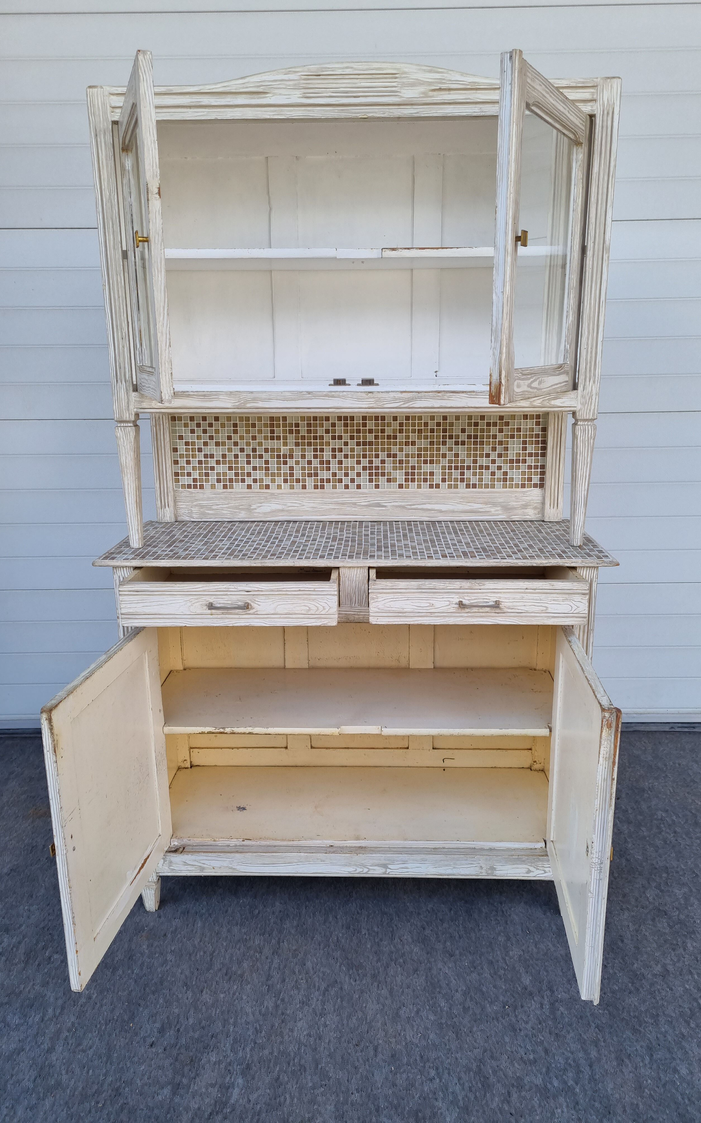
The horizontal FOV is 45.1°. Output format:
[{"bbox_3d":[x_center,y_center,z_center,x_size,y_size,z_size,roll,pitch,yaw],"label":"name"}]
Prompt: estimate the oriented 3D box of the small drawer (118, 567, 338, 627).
[{"bbox_3d":[-0.267,0.049,2.072,0.487,0.103,0.395,0,15,2],"label":"small drawer"}]

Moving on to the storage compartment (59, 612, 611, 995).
[{"bbox_3d":[0.010,0.518,2.073,1.165,0.770,0.905,0,15,2],"label":"storage compartment"}]

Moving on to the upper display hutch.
[{"bbox_3d":[0.005,-0.524,1.850,1.140,1.060,0.800,0,15,2],"label":"upper display hutch"}]

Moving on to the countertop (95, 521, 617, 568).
[{"bbox_3d":[0.014,-0.050,2.159,1.220,0.022,0.442,0,15,2],"label":"countertop"}]

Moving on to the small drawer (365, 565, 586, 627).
[{"bbox_3d":[0.291,0.046,2.067,0.486,0.103,0.385,0,15,2],"label":"small drawer"}]

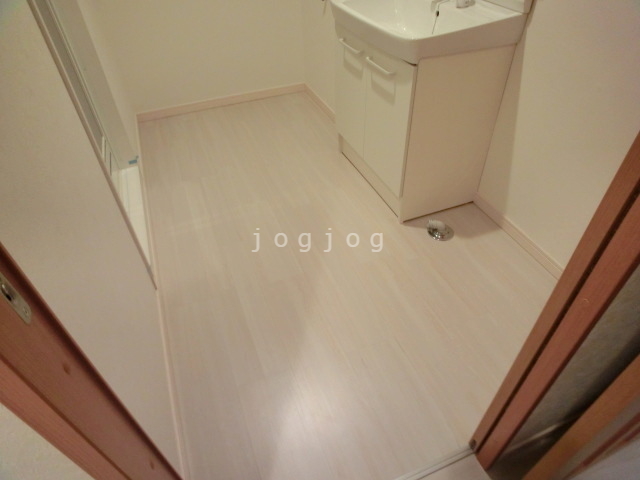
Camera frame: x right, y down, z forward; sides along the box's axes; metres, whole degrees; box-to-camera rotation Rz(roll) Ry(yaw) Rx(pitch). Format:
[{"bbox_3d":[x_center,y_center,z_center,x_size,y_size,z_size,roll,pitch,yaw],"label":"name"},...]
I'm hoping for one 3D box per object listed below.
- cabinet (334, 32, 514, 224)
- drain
[{"bbox_3d":[0.418,-0.617,1.885,0.439,0.720,0.712,-16,43,-14],"label":"cabinet"},{"bbox_3d":[0.546,-0.064,1.743,0.120,0.065,0.120,7,42,12],"label":"drain"}]

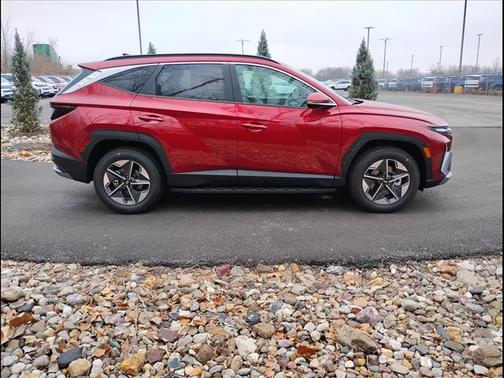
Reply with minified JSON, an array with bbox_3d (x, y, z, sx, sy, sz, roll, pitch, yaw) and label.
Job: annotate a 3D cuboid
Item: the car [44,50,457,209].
[{"bbox_3d":[0.027,-0.759,5.058,4.640,1.680,1.865,0,15,0],"label":"car"}]

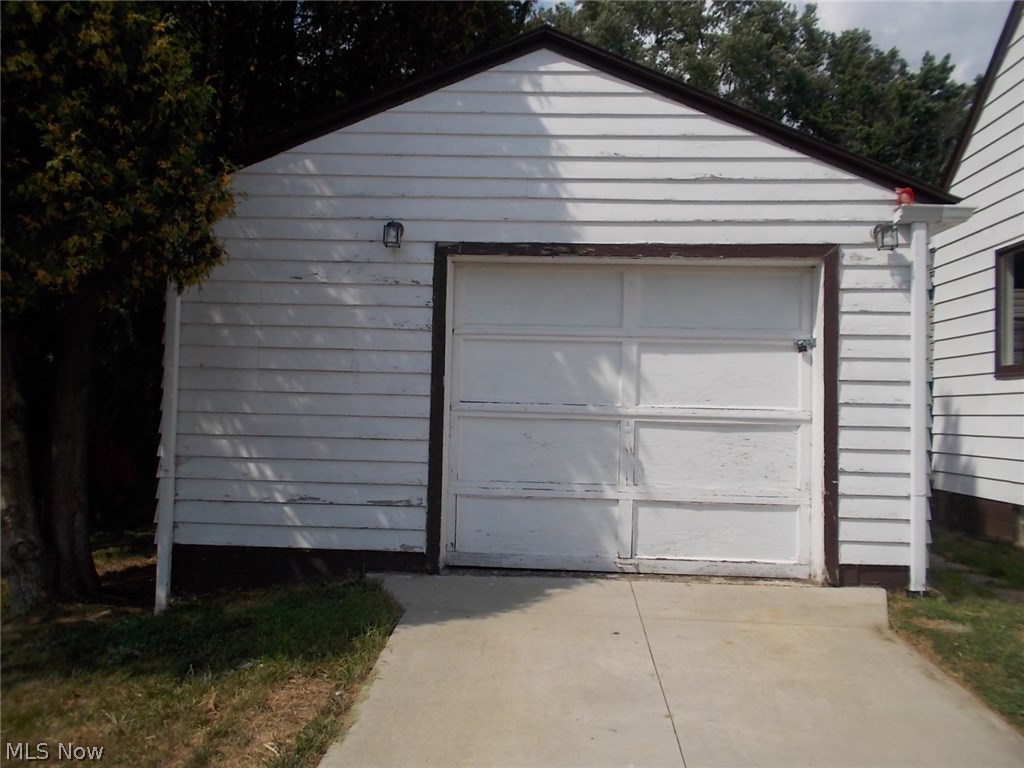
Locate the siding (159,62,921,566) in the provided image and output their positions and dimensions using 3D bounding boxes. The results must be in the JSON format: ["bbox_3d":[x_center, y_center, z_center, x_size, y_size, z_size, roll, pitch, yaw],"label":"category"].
[{"bbox_3d":[0.182,-0.567,5.716,4.850,3.372,0.120,1,-3,3],"label":"siding"}]

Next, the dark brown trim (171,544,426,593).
[{"bbox_3d":[-1.409,1.240,5.693,1.712,0.313,0.070,1,-3,3],"label":"dark brown trim"}]

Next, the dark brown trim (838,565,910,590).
[{"bbox_3d":[2.319,1.235,5.505,0.462,0.158,0.060,1,-3,3],"label":"dark brown trim"}]

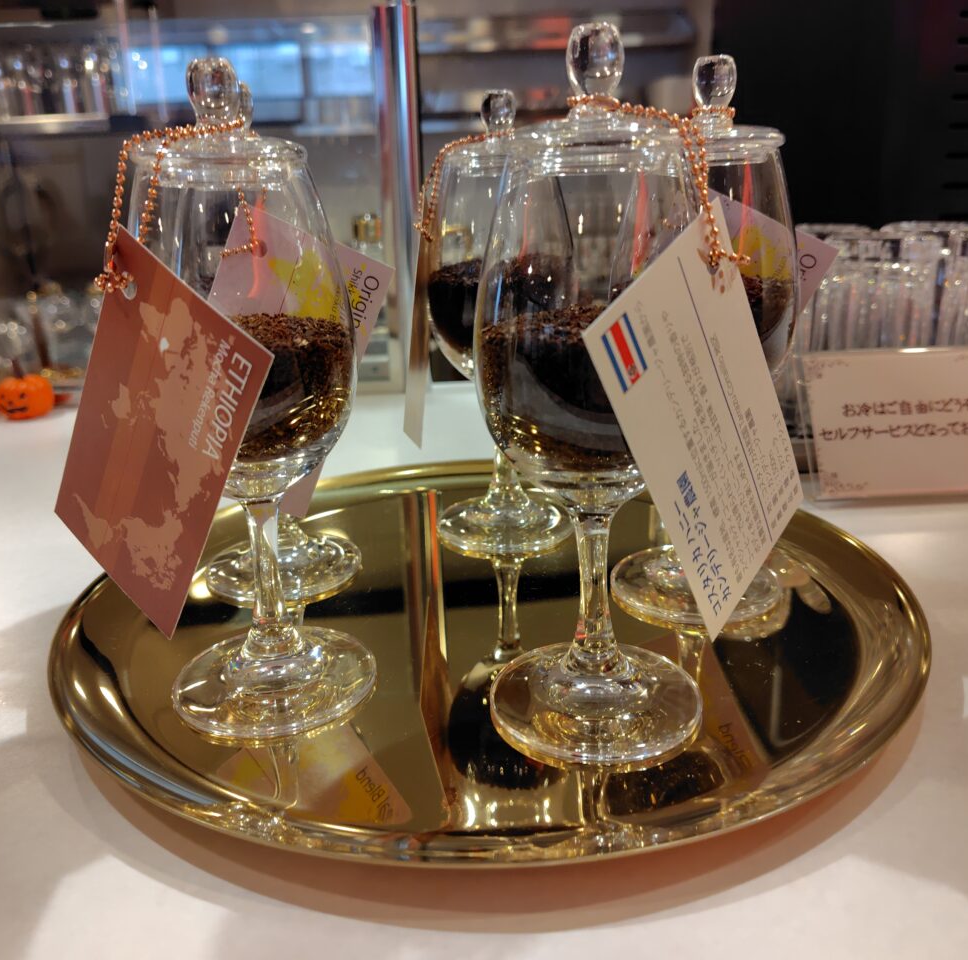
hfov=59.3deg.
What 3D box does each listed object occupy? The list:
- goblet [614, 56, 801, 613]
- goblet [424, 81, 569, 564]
[{"bbox_3d":[0.074,-0.043,0.285,0.062,0.173,0.062,-2,18,0],"label":"goblet"},{"bbox_3d":[0.008,-0.061,0.346,0.062,0.173,0.062,-2,18,0],"label":"goblet"}]

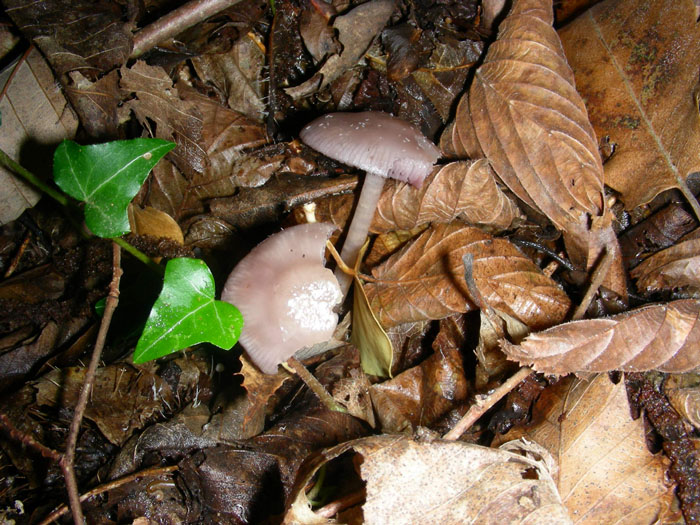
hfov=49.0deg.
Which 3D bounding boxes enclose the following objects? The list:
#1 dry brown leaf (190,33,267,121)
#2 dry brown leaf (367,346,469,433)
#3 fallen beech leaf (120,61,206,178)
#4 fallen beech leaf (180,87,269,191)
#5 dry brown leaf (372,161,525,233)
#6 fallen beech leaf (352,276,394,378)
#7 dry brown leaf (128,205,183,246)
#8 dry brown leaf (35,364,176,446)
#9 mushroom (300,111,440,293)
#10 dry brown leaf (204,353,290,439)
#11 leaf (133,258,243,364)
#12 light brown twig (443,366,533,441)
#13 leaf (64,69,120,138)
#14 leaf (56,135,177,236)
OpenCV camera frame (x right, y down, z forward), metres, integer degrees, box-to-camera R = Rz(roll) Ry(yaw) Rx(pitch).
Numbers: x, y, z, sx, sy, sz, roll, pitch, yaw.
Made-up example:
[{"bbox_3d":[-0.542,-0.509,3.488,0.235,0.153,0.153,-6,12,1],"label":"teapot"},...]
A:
[{"bbox_3d":[-0.056,-0.088,0.365,0.036,0.012,0.055,-27,59,-18],"label":"dry brown leaf"},{"bbox_3d":[0.025,0.043,0.265,0.035,0.016,0.031,-6,56,0],"label":"dry brown leaf"},{"bbox_3d":[-0.083,-0.066,0.346,0.035,0.012,0.082,-26,59,-17],"label":"fallen beech leaf"},{"bbox_3d":[-0.058,-0.060,0.345,0.039,0.011,0.063,-20,57,-17],"label":"fallen beech leaf"},{"bbox_3d":[0.039,-0.025,0.313,0.059,0.016,0.030,-1,55,-1],"label":"dry brown leaf"},{"bbox_3d":[0.006,0.023,0.273,0.015,0.012,0.041,-17,60,7],"label":"fallen beech leaf"},{"bbox_3d":[-0.082,-0.016,0.314,0.033,0.006,0.018,12,60,3],"label":"dry brown leaf"},{"bbox_3d":[-0.087,0.051,0.274,0.050,0.014,0.030,6,55,4],"label":"dry brown leaf"},{"bbox_3d":[0.005,-0.018,0.284,0.048,0.069,0.047,12,31,0],"label":"mushroom"},{"bbox_3d":[-0.036,0.048,0.276,0.026,0.014,0.033,11,56,8],"label":"dry brown leaf"},{"bbox_3d":[-0.060,0.020,0.268,0.041,0.009,0.041,-40,72,-20],"label":"leaf"},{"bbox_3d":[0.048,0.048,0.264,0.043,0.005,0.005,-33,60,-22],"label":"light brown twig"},{"bbox_3d":[-0.119,-0.076,0.359,0.024,0.009,0.051,-12,54,-9],"label":"leaf"},{"bbox_3d":[-0.094,-0.037,0.310,0.052,0.009,0.051,41,64,16],"label":"leaf"}]

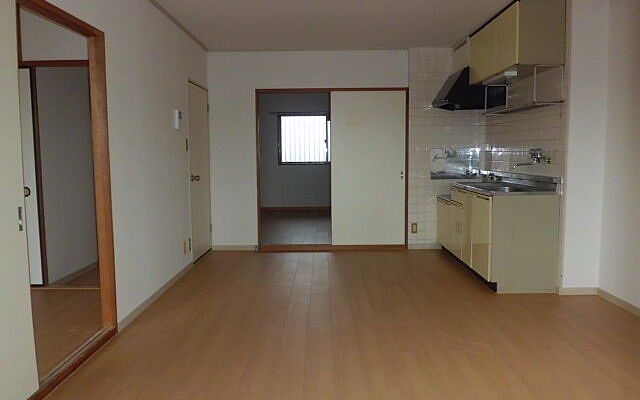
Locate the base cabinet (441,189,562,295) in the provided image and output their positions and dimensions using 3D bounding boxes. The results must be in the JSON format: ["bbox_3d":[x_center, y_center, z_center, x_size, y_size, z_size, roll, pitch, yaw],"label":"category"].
[{"bbox_3d":[1.600,0.261,4.624,0.540,0.790,1.780,0,5,0],"label":"base cabinet"}]

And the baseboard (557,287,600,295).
[{"bbox_3d":[1.998,0.709,3.737,0.320,0.065,0.020,0,5,0],"label":"baseboard"}]

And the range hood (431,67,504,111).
[{"bbox_3d":[1.543,-1.150,5.061,0.580,0.410,0.610,0,5,0],"label":"range hood"}]

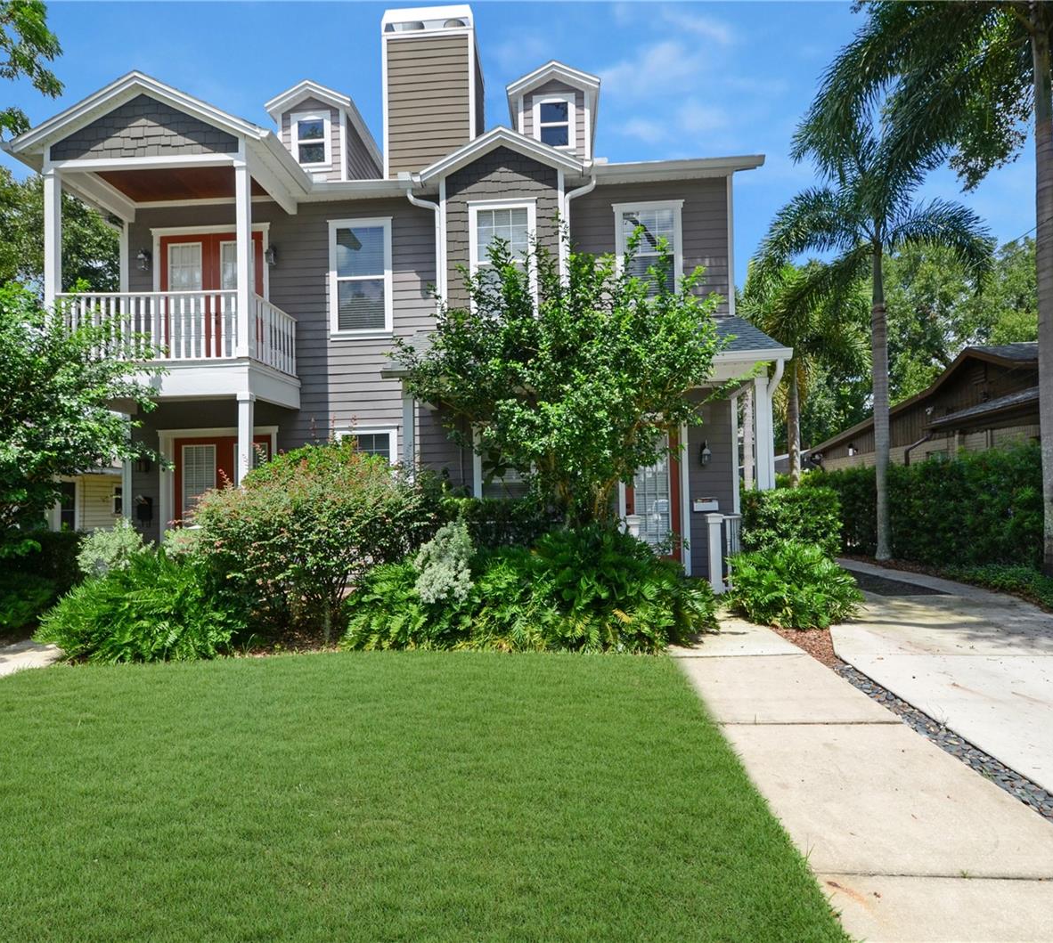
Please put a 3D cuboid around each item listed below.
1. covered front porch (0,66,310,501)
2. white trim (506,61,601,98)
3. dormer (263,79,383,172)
[{"bbox_3d":[-5.511,-1.901,9.343,4.000,7.612,1.968,-1,-1,4],"label":"covered front porch"},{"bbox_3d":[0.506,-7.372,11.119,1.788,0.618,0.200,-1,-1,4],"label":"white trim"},{"bbox_3d":[-3.998,-6.368,12.521,1.660,1.900,2.980,-1,-1,3],"label":"dormer"}]

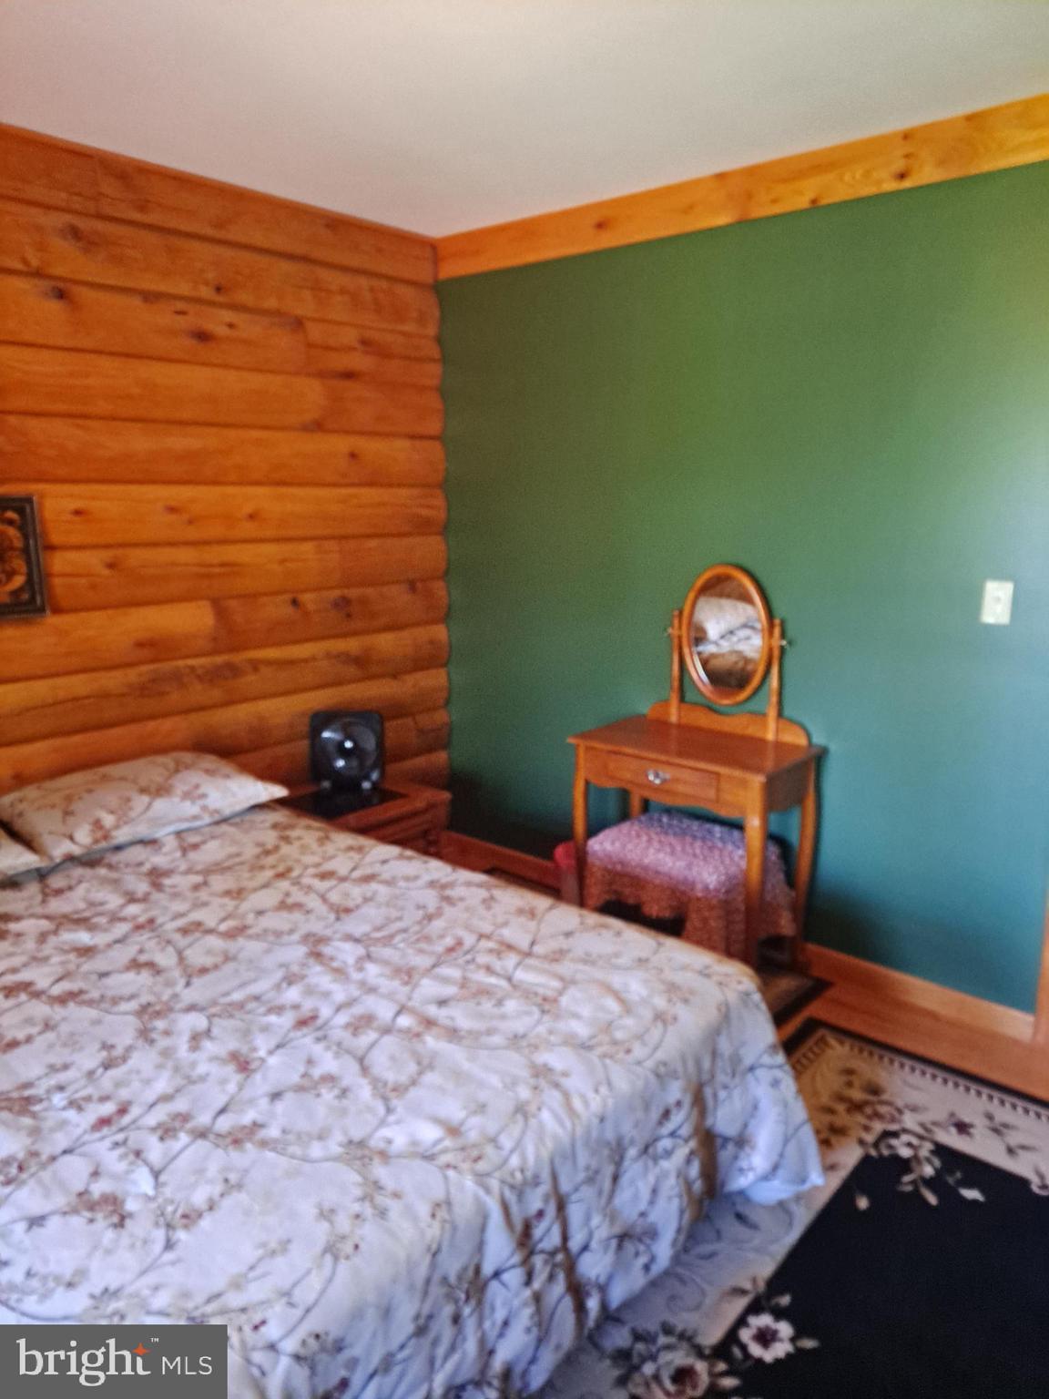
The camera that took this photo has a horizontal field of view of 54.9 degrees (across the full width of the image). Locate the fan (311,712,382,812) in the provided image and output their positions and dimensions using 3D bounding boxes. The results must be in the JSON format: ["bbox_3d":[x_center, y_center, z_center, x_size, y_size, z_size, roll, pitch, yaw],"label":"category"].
[{"bbox_3d":[-0.617,0.175,3.516,0.250,0.255,0.110,-1,11,-4],"label":"fan"}]

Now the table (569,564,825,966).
[{"bbox_3d":[0.528,0.244,3.122,0.670,1.288,0.405,10,15,41],"label":"table"}]

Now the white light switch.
[{"bbox_3d":[1.263,-0.257,2.700,0.071,0.114,0.012,10,15,41],"label":"white light switch"}]

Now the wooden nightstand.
[{"bbox_3d":[-0.600,0.579,3.438,0.480,0.505,0.530,10,15,41],"label":"wooden nightstand"}]

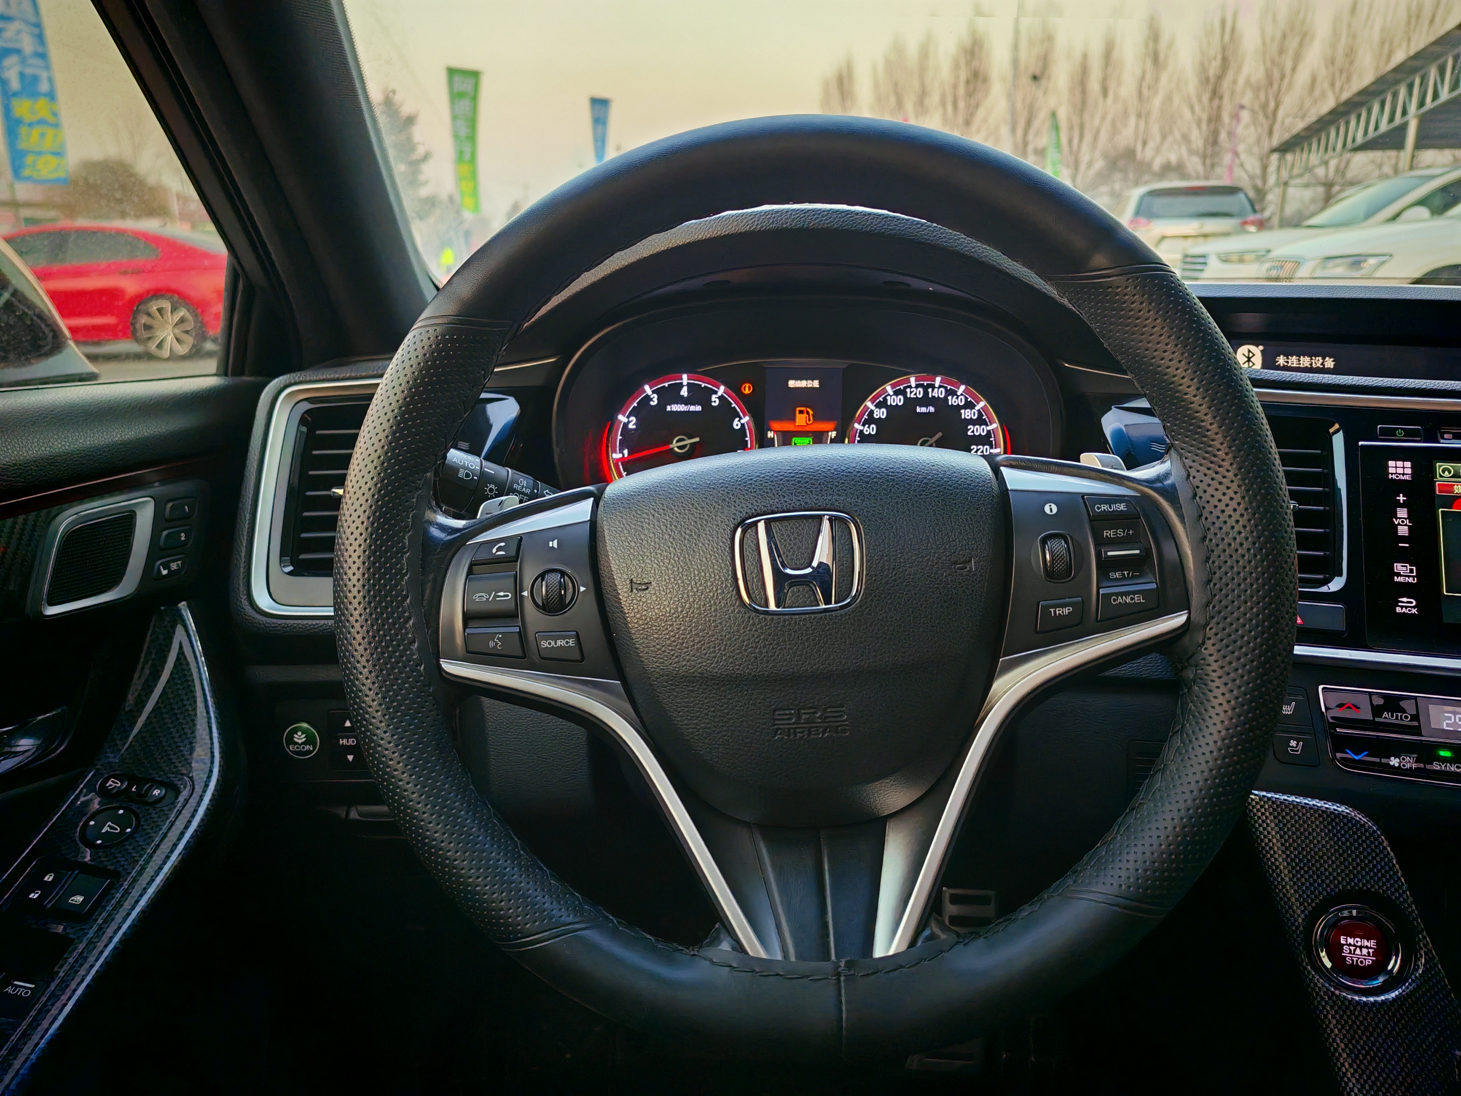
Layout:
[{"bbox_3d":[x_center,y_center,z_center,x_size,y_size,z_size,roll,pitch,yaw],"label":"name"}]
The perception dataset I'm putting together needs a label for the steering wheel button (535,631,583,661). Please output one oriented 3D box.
[{"bbox_3d":[-0.070,0.041,0.455,0.019,0.013,0.007,-4,-12,4],"label":"steering wheel button"}]

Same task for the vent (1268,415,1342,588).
[{"bbox_3d":[0.297,-0.024,0.590,0.057,0.092,0.030,0,-10,15],"label":"vent"}]

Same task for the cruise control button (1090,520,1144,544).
[{"bbox_3d":[0.157,-0.006,0.447,0.019,0.010,0.007,-4,-12,4],"label":"cruise control button"}]

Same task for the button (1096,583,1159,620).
[{"bbox_3d":[0.159,0.022,0.441,0.024,0.013,0.007,-4,-12,4],"label":"button"}]

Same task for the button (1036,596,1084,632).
[{"bbox_3d":[0.132,0.028,0.442,0.019,0.013,0.007,-4,-12,4],"label":"button"}]

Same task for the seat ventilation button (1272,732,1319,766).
[{"bbox_3d":[0.290,0.103,0.565,0.025,0.017,0.007,-1,-15,11],"label":"seat ventilation button"}]

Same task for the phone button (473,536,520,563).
[{"bbox_3d":[-0.098,0.002,0.466,0.021,0.010,0.007,-4,-12,4],"label":"phone button"}]

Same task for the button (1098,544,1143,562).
[{"bbox_3d":[0.157,0.003,0.439,0.016,0.006,0.008,-4,-12,4],"label":"button"}]

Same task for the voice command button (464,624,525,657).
[{"bbox_3d":[-0.097,0.040,0.458,0.025,0.013,0.007,-4,-12,4],"label":"voice command button"}]

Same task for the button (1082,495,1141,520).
[{"bbox_3d":[0.155,-0.016,0.449,0.020,0.010,0.007,-4,-12,4],"label":"button"}]

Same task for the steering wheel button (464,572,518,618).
[{"bbox_3d":[-0.100,0.021,0.461,0.021,0.018,0.009,-4,-12,4],"label":"steering wheel button"}]

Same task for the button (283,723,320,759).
[{"bbox_3d":[-0.250,0.112,0.640,0.021,0.021,0.008,0,8,3],"label":"button"}]

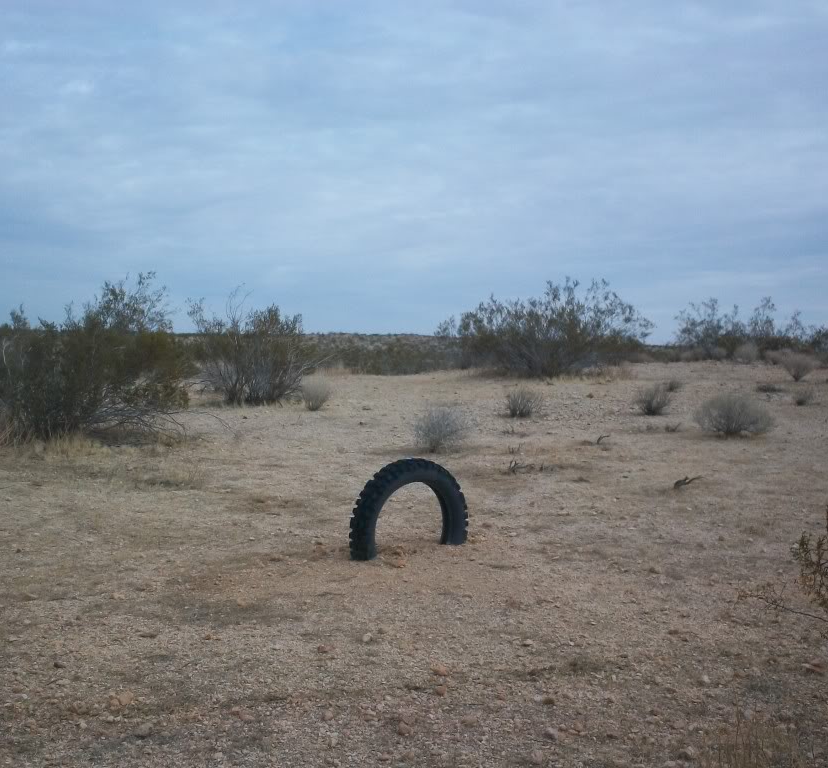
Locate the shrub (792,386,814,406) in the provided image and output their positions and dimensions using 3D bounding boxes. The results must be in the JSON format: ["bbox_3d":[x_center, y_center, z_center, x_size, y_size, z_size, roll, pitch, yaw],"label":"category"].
[{"bbox_3d":[5.821,0.187,16.800,0.322,0.296,0.296,1,2,19],"label":"shrub"}]

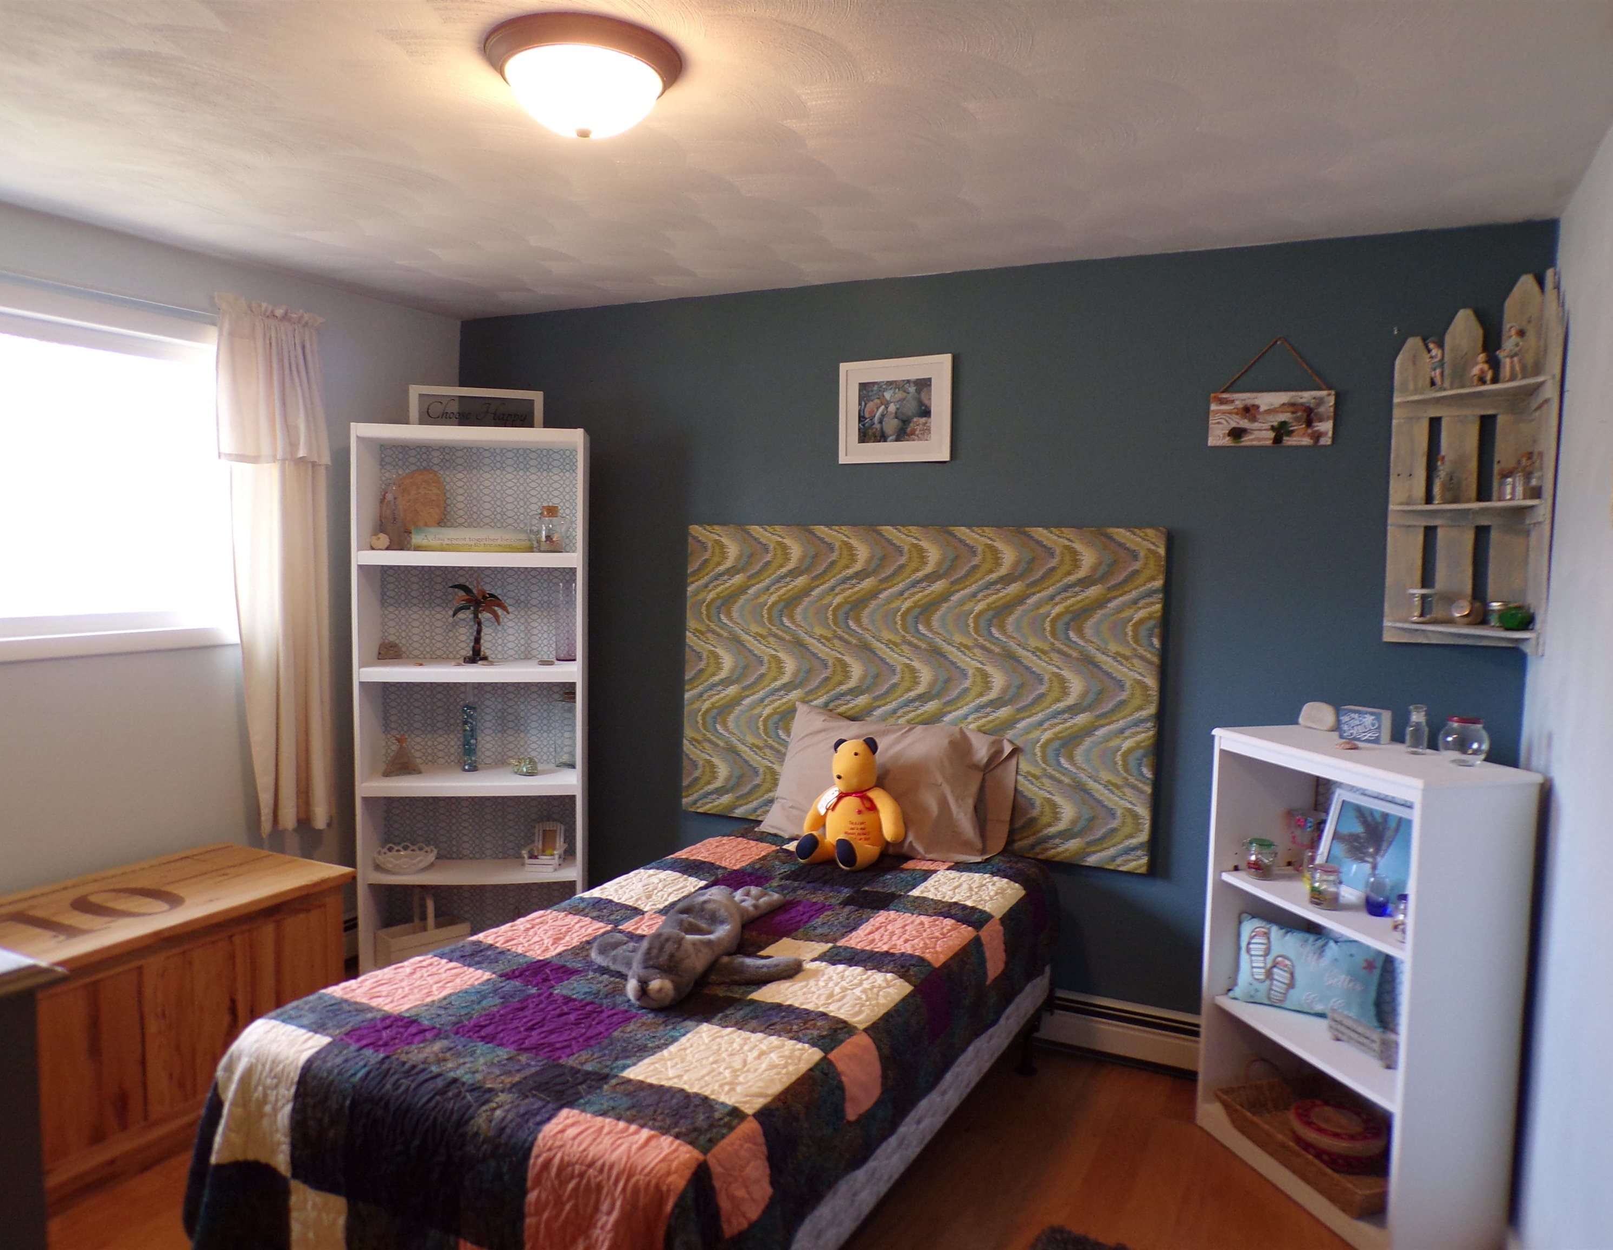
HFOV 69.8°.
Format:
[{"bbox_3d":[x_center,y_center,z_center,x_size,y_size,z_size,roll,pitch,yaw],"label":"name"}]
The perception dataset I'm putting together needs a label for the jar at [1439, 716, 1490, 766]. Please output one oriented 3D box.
[{"bbox_3d":[1.508,0.268,2.647,0.102,0.108,0.102,3,5,26],"label":"jar"}]

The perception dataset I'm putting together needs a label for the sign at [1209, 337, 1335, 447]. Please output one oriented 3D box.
[{"bbox_3d":[1.285,-0.640,3.184,0.320,0.293,0.026,3,5,26],"label":"sign"}]

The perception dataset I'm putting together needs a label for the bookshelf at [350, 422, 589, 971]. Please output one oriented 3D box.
[{"bbox_3d":[-1.122,0.297,3.944,0.735,1.903,0.273,1,4,-6],"label":"bookshelf"}]

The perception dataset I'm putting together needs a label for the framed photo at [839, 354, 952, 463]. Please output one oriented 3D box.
[{"bbox_3d":[0.282,-0.681,3.679,0.381,0.326,0.025,3,5,26],"label":"framed photo"}]

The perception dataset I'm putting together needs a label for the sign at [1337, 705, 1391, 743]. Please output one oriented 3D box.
[{"bbox_3d":[1.427,0.258,2.954,0.044,0.079,0.105,-3,6,-40],"label":"sign"}]

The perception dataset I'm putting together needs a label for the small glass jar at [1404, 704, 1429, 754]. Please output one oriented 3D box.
[{"bbox_3d":[1.476,0.253,2.790,0.049,0.115,0.049,3,5,26],"label":"small glass jar"}]

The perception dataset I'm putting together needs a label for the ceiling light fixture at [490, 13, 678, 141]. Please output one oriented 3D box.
[{"bbox_3d":[-0.381,-0.912,1.992,0.335,0.138,0.335,1,4,0],"label":"ceiling light fixture"}]

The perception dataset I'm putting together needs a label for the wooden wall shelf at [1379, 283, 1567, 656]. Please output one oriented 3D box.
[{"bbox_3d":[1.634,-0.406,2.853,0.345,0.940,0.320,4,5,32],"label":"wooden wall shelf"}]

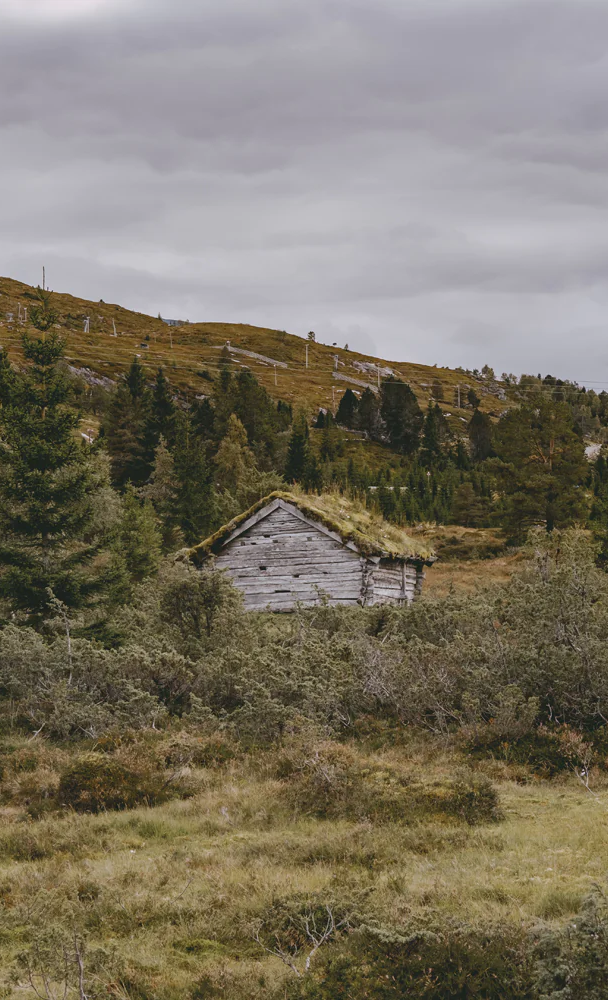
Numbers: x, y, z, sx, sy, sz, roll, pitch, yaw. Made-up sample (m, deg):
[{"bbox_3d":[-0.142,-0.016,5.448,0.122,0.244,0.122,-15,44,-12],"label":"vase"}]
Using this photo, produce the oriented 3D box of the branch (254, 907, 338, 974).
[{"bbox_3d":[-0.051,3.192,14.500,0.603,0.518,0.392,0,-2,0],"label":"branch"}]

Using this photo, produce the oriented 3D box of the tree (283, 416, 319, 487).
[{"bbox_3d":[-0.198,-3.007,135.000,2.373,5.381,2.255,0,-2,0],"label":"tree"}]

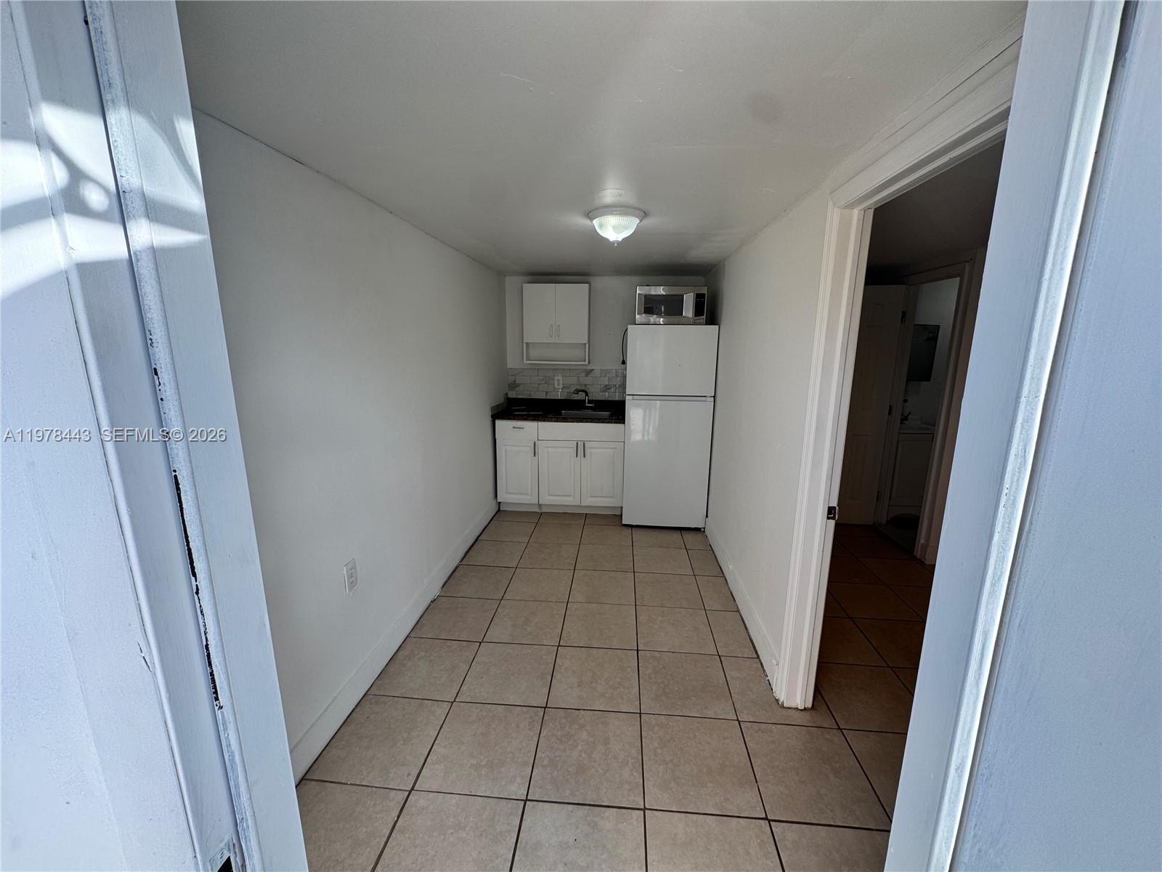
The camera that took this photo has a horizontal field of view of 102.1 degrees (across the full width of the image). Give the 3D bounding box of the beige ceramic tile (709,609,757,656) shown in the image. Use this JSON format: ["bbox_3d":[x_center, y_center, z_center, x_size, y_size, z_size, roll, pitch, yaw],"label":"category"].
[{"bbox_3d":[0.820,1.083,2.588,0.188,0.010,0.409,1,12,5],"label":"beige ceramic tile"}]

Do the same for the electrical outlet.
[{"bbox_3d":[-0.995,0.609,2.048,0.012,0.121,0.076,1,12,5],"label":"electrical outlet"}]

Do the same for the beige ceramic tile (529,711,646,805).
[{"bbox_3d":[0.032,1.242,1.837,0.407,0.010,0.409,1,12,5],"label":"beige ceramic tile"}]

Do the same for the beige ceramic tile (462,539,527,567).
[{"bbox_3d":[-0.650,0.895,3.566,0.413,0.010,0.413,1,12,5],"label":"beige ceramic tile"}]

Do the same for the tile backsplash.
[{"bbox_3d":[-0.147,-0.516,4.648,1.187,0.301,0.012,1,12,5],"label":"tile backsplash"}]

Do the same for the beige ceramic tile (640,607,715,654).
[{"bbox_3d":[0.525,1.091,2.642,0.413,0.010,0.413,1,12,5],"label":"beige ceramic tile"}]

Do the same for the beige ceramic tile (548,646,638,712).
[{"bbox_3d":[0.069,1.157,2.244,0.407,0.010,0.409,1,12,5],"label":"beige ceramic tile"}]

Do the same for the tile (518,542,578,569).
[{"bbox_3d":[-0.231,0.888,3.479,0.407,0.012,0.407,1,12,5],"label":"tile"}]

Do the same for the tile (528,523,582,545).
[{"bbox_3d":[-0.194,0.801,3.880,0.407,0.012,0.407,1,12,5],"label":"tile"}]

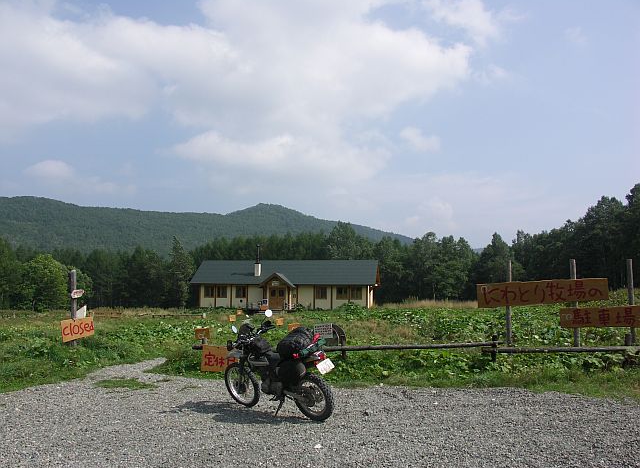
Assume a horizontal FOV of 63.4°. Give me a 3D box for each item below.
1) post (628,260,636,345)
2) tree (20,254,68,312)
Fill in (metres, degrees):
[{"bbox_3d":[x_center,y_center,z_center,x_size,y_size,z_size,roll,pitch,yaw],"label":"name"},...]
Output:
[{"bbox_3d":[7.364,1.765,12.200,0.130,2.338,0.130,0,-7,0],"label":"post"},{"bbox_3d":[-29.163,5.259,55.000,5.312,6.162,5.312,4,-7,-28],"label":"tree"}]

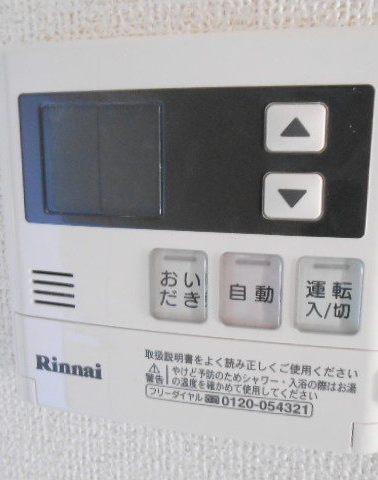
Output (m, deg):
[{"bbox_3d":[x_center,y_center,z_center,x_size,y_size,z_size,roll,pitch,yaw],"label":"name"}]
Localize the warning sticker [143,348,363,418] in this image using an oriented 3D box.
[{"bbox_3d":[0.018,0.045,0.148,0.065,0.017,0.001,3,11,13],"label":"warning sticker"}]

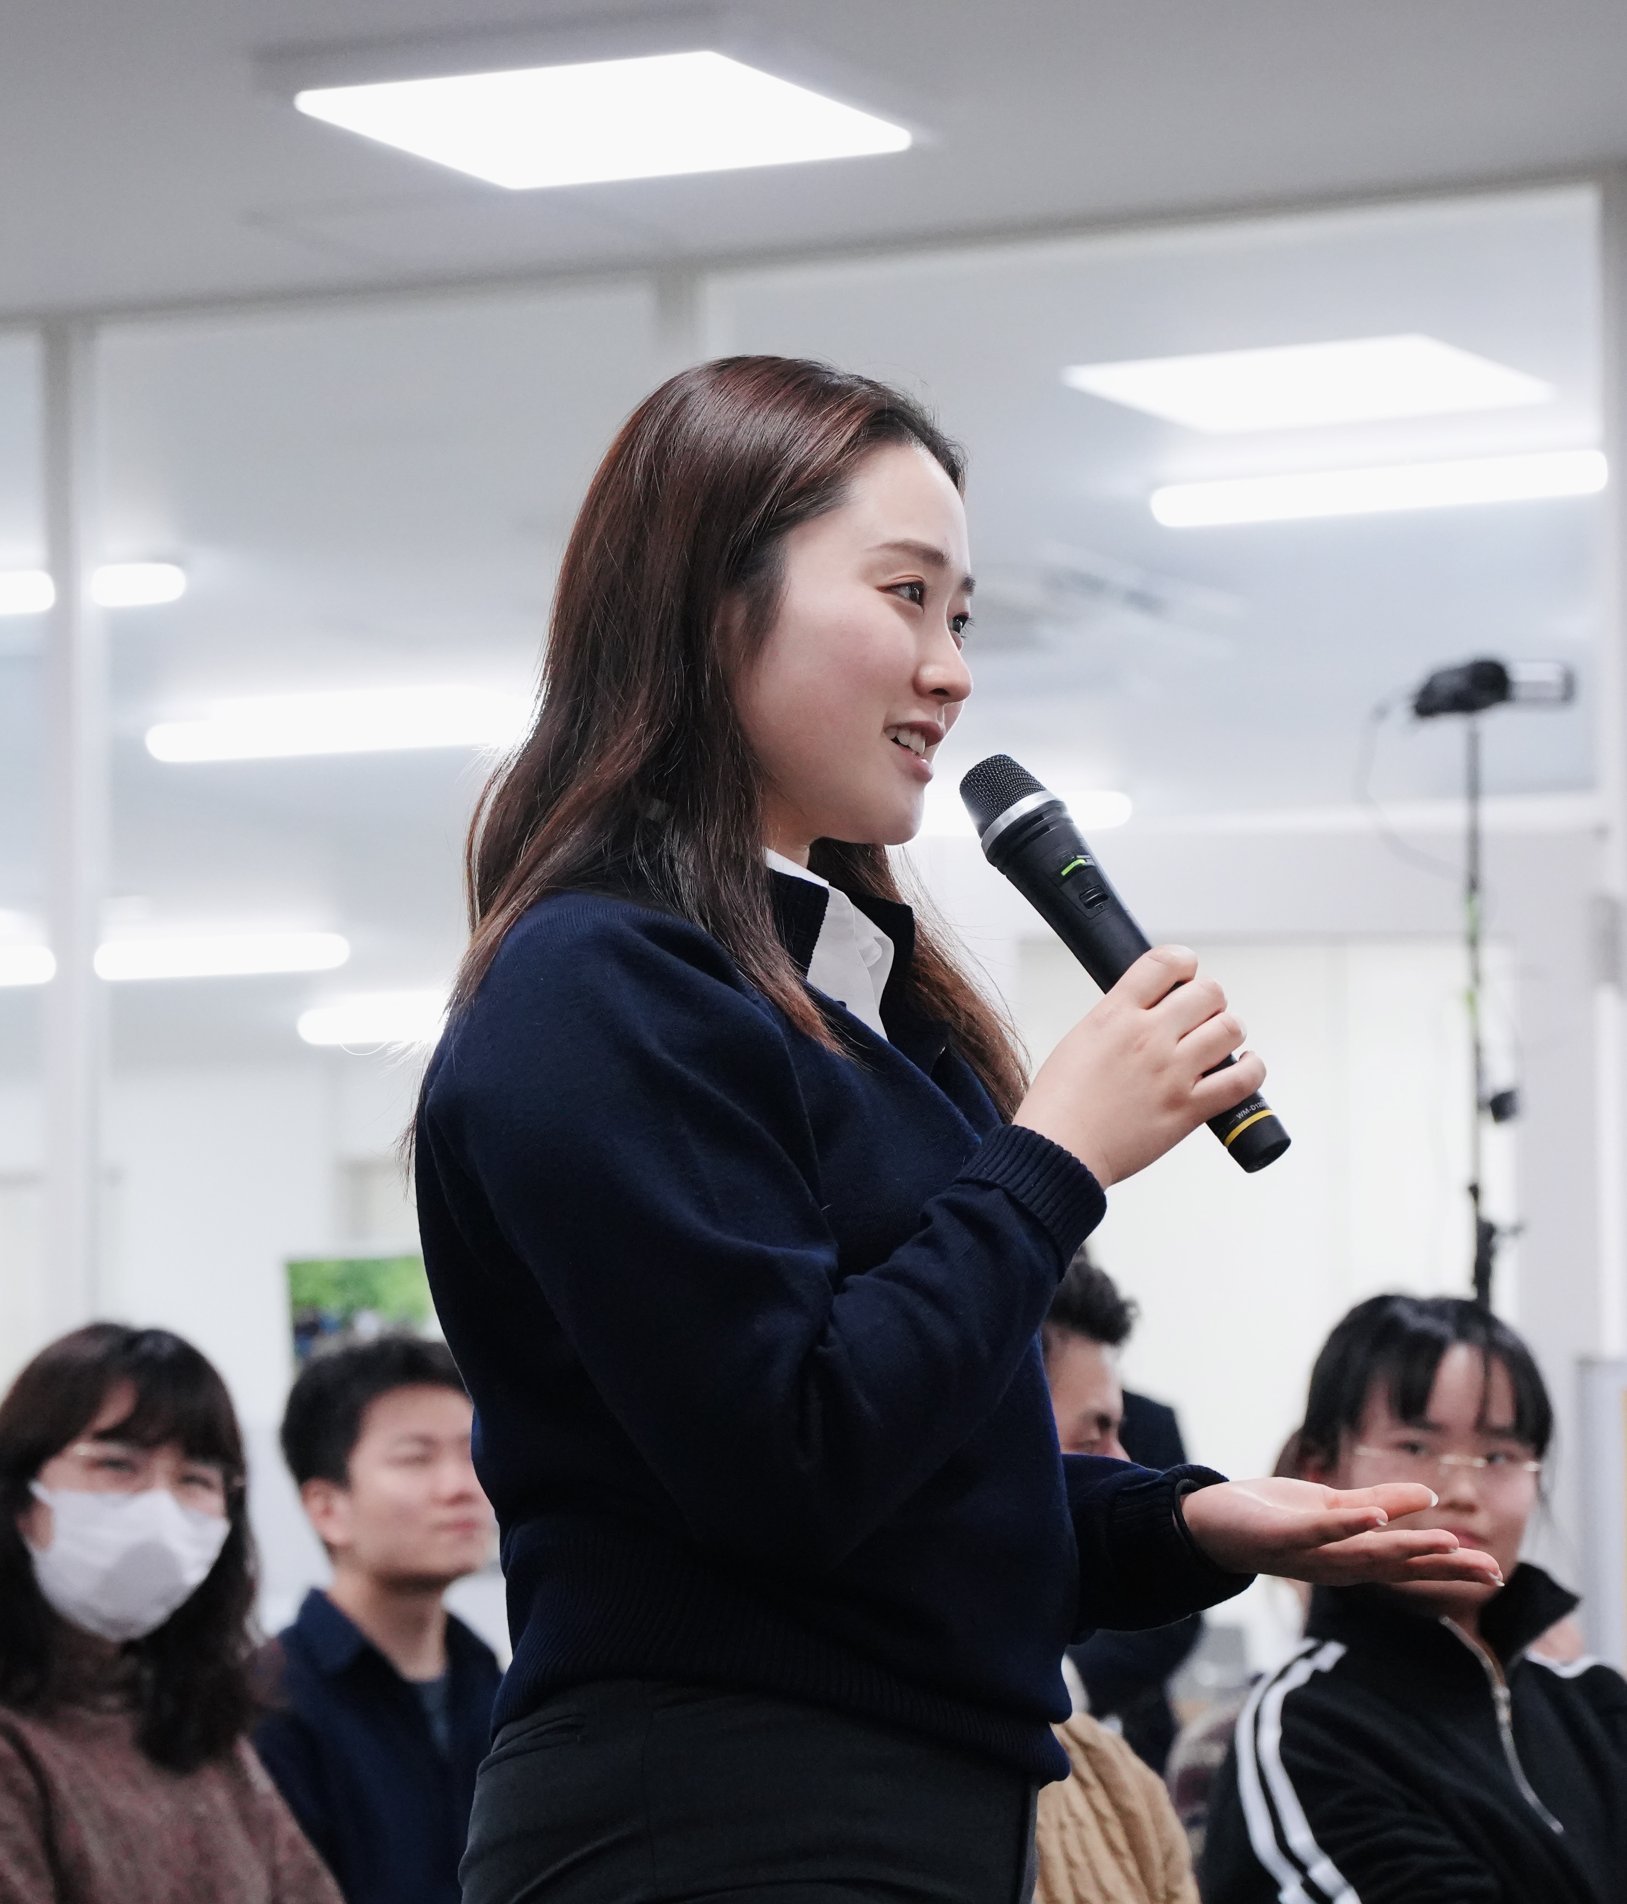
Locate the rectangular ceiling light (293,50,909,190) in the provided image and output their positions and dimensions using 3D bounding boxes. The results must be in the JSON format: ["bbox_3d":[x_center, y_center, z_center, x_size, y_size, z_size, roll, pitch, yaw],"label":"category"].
[{"bbox_3d":[-0.259,-1.073,10.515,0.620,0.060,0.620,-3,-6,26],"label":"rectangular ceiling light"}]

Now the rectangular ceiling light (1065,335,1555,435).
[{"bbox_3d":[0.758,-0.878,12.552,0.620,0.060,0.620,-3,-6,26],"label":"rectangular ceiling light"}]

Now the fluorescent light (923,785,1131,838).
[{"bbox_3d":[0.133,-0.291,18.552,1.240,0.075,0.140,-3,-6,26],"label":"fluorescent light"}]

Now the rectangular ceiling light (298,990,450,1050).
[{"bbox_3d":[-0.901,0.184,23.503,1.240,0.075,0.140,-3,-6,26],"label":"rectangular ceiling light"}]

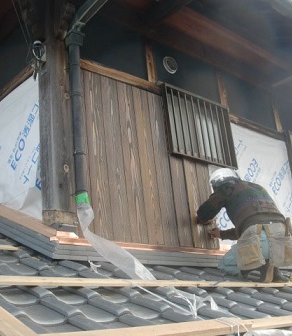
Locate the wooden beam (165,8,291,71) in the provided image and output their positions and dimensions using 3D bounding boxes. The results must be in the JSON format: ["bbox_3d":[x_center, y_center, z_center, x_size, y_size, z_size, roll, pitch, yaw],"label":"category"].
[{"bbox_3d":[0.801,-1.219,4.778,1.650,0.150,0.160,12,-26,-40],"label":"wooden beam"}]

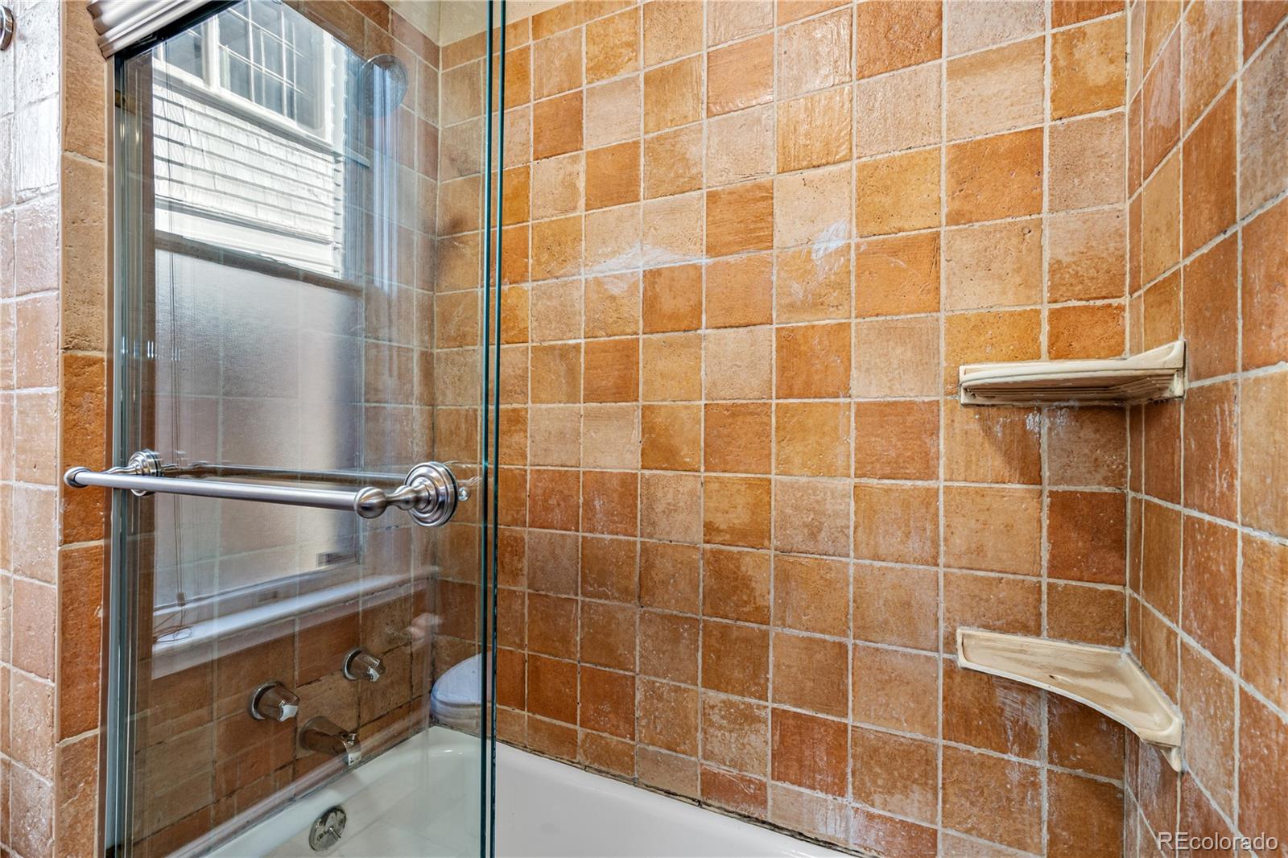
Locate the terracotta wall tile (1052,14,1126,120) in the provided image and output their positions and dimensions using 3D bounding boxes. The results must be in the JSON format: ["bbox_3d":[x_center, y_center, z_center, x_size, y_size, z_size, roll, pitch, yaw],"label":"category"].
[{"bbox_3d":[0.728,-0.586,0.941,0.100,0.143,0.012,0,0,26],"label":"terracotta wall tile"}]

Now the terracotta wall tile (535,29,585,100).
[{"bbox_3d":[-0.210,-0.905,1.425,0.146,0.143,0.012,0,-1,26],"label":"terracotta wall tile"}]

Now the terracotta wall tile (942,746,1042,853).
[{"bbox_3d":[0.604,0.639,0.997,0.147,0.147,0.010,0,0,26],"label":"terracotta wall tile"}]

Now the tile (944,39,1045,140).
[{"bbox_3d":[0.609,-0.587,0.999,0.145,0.145,0.012,0,-1,26],"label":"tile"}]

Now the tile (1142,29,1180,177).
[{"bbox_3d":[0.721,-0.444,0.792,0.012,0.139,0.139,0,-1,26],"label":"tile"}]

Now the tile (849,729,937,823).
[{"bbox_3d":[0.466,0.638,1.065,0.146,0.147,0.010,0,0,26],"label":"tile"}]

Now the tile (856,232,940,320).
[{"bbox_3d":[0.474,-0.285,1.071,0.146,0.145,0.010,0,0,26],"label":"tile"}]

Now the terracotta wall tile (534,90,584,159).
[{"bbox_3d":[-0.207,-0.742,1.404,0.146,0.141,0.012,0,-1,26],"label":"terracotta wall tile"}]

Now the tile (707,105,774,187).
[{"bbox_3d":[0.201,-0.588,1.199,0.144,0.144,0.011,0,0,26],"label":"tile"}]

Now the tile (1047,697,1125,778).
[{"bbox_3d":[0.717,0.483,0.933,0.103,0.147,0.011,0,0,26],"label":"tile"}]

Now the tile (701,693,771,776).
[{"bbox_3d":[0.192,0.637,1.201,0.146,0.147,0.010,0,0,26],"label":"tile"}]

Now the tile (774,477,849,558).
[{"bbox_3d":[0.330,0.171,1.127,0.147,0.144,0.012,0,-1,26],"label":"tile"}]

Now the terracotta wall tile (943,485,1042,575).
[{"bbox_3d":[0.605,0.177,0.996,0.144,0.146,0.012,0,0,26],"label":"terracotta wall tile"}]

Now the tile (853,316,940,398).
[{"bbox_3d":[0.470,-0.132,1.065,0.144,0.144,0.012,0,0,26],"label":"tile"}]

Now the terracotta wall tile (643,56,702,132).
[{"bbox_3d":[0.065,-0.747,1.288,0.143,0.141,0.012,0,-1,26],"label":"terracotta wall tile"}]

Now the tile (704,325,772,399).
[{"bbox_3d":[0.197,-0.133,1.197,0.144,0.145,0.011,0,0,26],"label":"tile"}]

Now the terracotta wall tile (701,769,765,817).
[{"bbox_3d":[0.187,0.748,1.191,0.142,0.070,0.012,0,-1,26],"label":"terracotta wall tile"}]

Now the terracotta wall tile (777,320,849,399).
[{"bbox_3d":[0.337,-0.134,1.146,0.145,0.145,0.012,0,-1,26],"label":"terracotta wall tile"}]

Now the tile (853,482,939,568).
[{"bbox_3d":[0.466,0.174,1.060,0.145,0.147,0.011,0,0,26],"label":"tile"}]

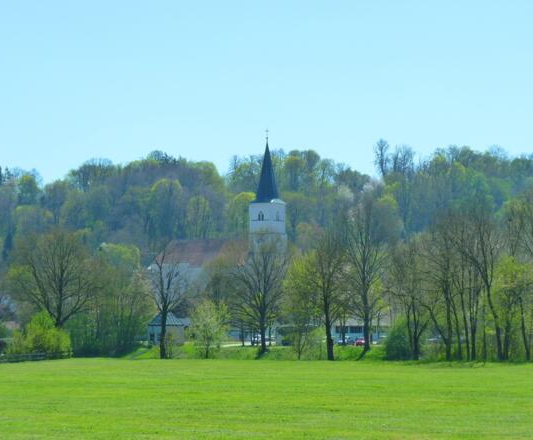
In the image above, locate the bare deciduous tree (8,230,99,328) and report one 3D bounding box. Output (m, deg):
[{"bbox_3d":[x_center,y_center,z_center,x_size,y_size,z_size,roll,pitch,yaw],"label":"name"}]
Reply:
[{"bbox_3d":[-31.690,10.340,285.000,13.690,17.550,13.000,0,-4,0],"label":"bare deciduous tree"}]

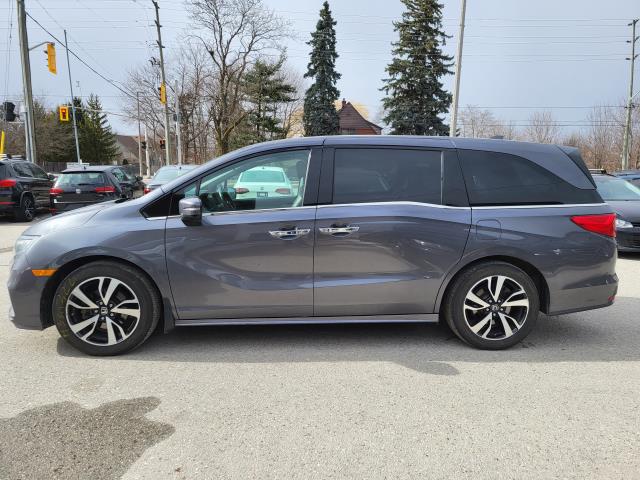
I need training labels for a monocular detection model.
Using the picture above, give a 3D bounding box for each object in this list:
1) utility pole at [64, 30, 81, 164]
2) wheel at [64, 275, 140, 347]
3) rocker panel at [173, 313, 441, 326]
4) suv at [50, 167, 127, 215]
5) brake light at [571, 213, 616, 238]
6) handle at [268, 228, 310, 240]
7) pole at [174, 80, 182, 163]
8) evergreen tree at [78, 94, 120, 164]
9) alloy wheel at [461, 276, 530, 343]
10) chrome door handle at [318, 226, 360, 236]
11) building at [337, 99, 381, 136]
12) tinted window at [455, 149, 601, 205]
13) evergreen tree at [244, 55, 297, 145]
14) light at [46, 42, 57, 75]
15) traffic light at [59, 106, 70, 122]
[{"bbox_3d":[-17.966,-9.312,35.067,0.240,11.250,0.240,-2,8,0],"label":"utility pole"},{"bbox_3d":[-1.599,0.514,3.644,0.520,0.520,0.200,0,9,-5],"label":"wheel"},{"bbox_3d":[-0.086,0.612,3.699,2.020,0.075,0.080,0,8,-3],"label":"rocker panel"},{"bbox_3d":[-6.878,-1.538,15.340,1.800,1.470,4.300,-1,8,-10],"label":"suv"},{"bbox_3d":[2.162,-0.119,3.882,0.450,0.210,0.250,0,9,-5],"label":"brake light"},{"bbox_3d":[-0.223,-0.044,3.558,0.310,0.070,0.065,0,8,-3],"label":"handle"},{"bbox_3d":[-8.630,-6.225,29.430,0.240,6.800,0.240,0,8,0],"label":"pole"},{"bbox_3d":[-24.450,-11.451,53.686,4.500,9.290,4.500,0,8,0],"label":"evergreen tree"},{"bbox_3d":[1.384,0.524,3.894,0.520,0.520,0.200,0,9,-5],"label":"alloy wheel"},{"bbox_3d":[0.146,-0.063,3.591,0.310,0.070,0.060,0,9,-5],"label":"chrome door handle"},{"bbox_3d":[3.183,-10.523,53.554,8.500,8.900,9.500,0,8,0],"label":"building"},{"bbox_3d":[1.700,-0.494,3.803,1.260,0.460,0.200,0,9,-5],"label":"tinted window"},{"bbox_3d":[-5.602,-13.803,55.018,5.900,13.770,5.900,0,8,0],"label":"evergreen tree"},{"bbox_3d":[-9.945,-6.703,17.752,0.360,1.080,0.600,0,8,0],"label":"light"},{"bbox_3d":[-18.603,-9.152,35.000,0.650,1.130,0.350,-3,9,-20],"label":"traffic light"}]

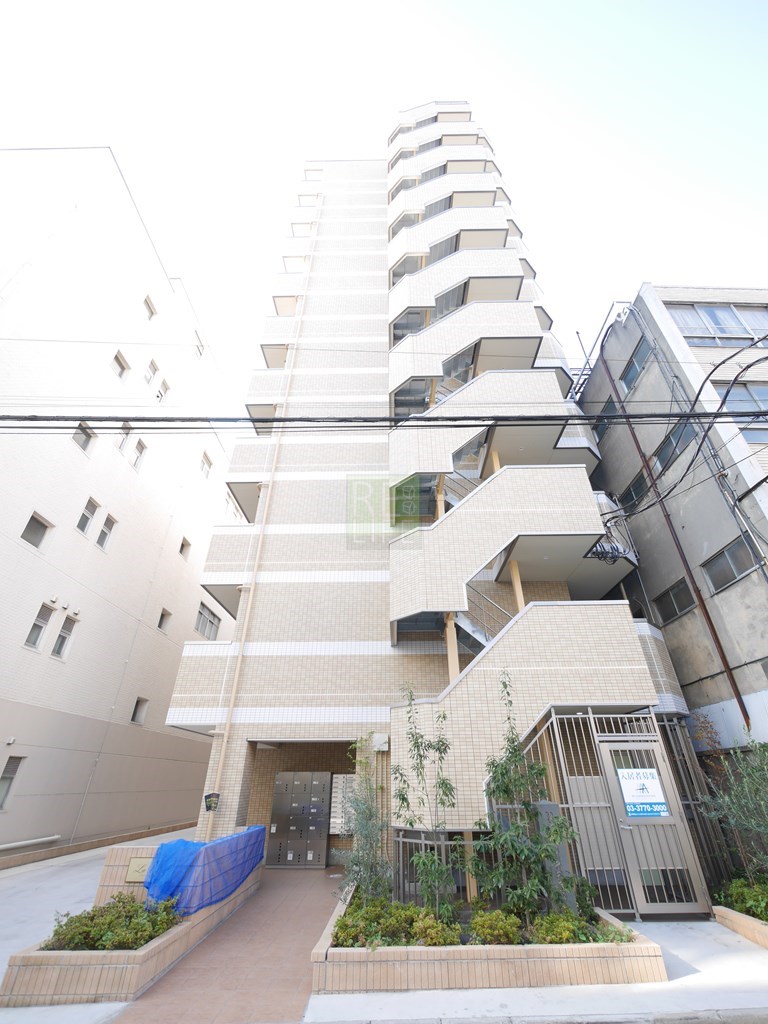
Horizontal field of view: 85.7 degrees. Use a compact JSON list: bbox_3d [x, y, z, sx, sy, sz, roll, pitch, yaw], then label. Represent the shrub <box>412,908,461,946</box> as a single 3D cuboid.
[{"bbox_3d":[0.570,4.537,4.567,0.500,0.300,0.480,0,-32,0],"label":"shrub"}]

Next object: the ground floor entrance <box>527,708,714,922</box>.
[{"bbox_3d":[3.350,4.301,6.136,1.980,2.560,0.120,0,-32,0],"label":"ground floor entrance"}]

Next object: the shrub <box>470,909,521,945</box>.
[{"bbox_3d":[1.200,4.547,4.584,0.520,0.300,0.500,0,-32,0],"label":"shrub"}]

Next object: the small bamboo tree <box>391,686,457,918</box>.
[{"bbox_3d":[0.530,3.777,5.601,0.870,2.620,0.750,0,-32,0],"label":"small bamboo tree"}]

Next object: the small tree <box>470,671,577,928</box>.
[{"bbox_3d":[1.740,3.647,5.563,1.220,2.820,1.050,0,-32,0],"label":"small tree"}]

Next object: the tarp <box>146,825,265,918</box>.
[{"bbox_3d":[-2.600,5.331,6.310,0.690,0.740,2.380,-4,-32,6],"label":"tarp"}]

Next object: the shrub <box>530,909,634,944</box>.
[{"bbox_3d":[2.140,4.553,4.593,1.080,0.300,0.560,0,-32,0],"label":"shrub"}]

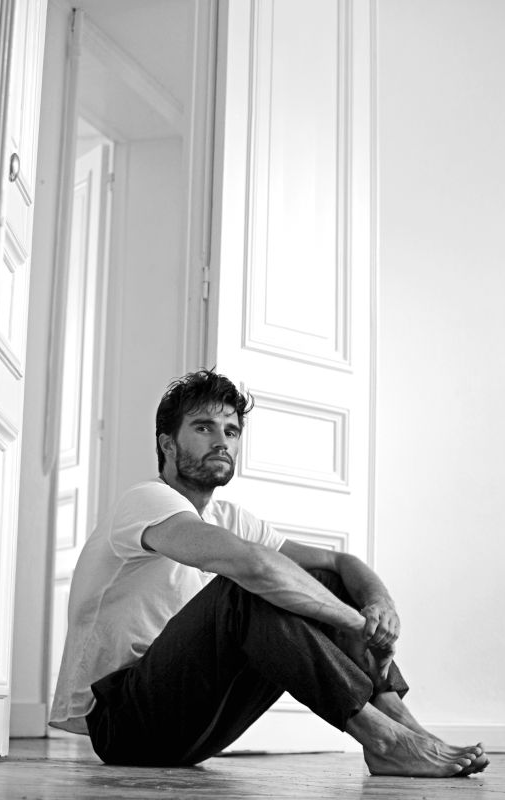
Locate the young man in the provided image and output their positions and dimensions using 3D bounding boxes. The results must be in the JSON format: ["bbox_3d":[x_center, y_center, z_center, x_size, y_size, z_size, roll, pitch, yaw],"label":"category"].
[{"bbox_3d":[0.010,0.350,3.520,0.970,0.845,0.520,-4,-12,25],"label":"young man"}]

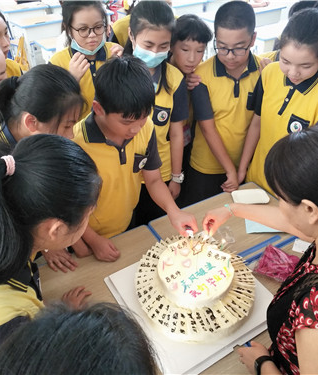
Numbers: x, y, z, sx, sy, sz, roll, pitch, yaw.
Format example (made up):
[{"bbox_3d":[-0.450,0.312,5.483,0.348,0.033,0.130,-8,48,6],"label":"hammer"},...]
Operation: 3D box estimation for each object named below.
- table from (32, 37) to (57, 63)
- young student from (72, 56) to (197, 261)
[{"bbox_3d":[-0.995,-1.293,4.164,0.600,0.750,0.400,-24,43,-26],"label":"table"},{"bbox_3d":[-0.152,0.211,1.581,0.420,1.510,0.480,-19,41,-21],"label":"young student"}]

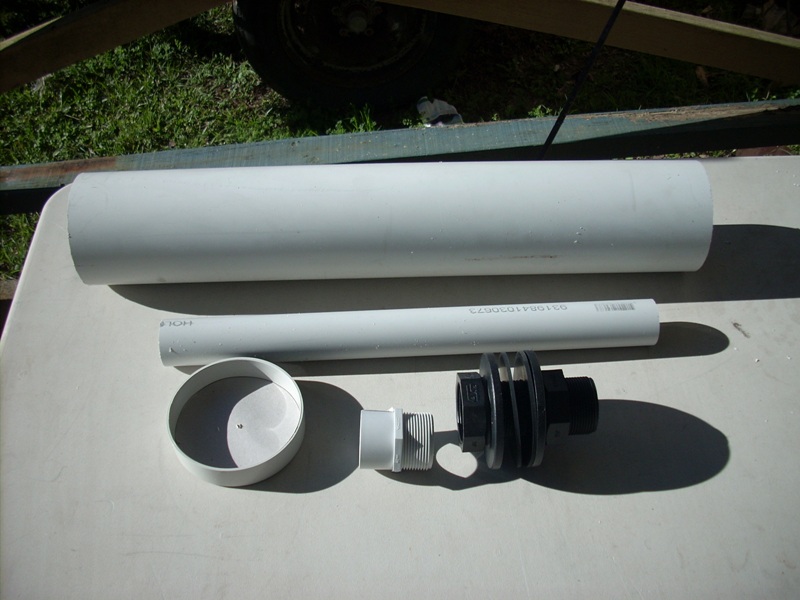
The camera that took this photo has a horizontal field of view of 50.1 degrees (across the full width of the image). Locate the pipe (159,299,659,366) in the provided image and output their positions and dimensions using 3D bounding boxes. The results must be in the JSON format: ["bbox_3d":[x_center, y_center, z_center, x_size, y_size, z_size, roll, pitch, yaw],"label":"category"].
[{"bbox_3d":[0.011,0.030,0.782,0.450,0.043,0.043,-2,48,-3],"label":"pipe"}]

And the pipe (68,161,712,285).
[{"bbox_3d":[-0.007,-0.076,0.833,0.600,0.110,0.110,-1,48,-2],"label":"pipe"}]

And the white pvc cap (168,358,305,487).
[{"bbox_3d":[-0.139,0.103,0.727,0.117,0.025,0.117,-1,48,-2],"label":"white pvc cap"}]

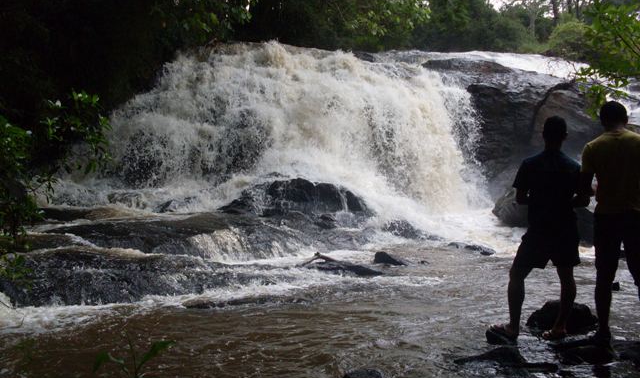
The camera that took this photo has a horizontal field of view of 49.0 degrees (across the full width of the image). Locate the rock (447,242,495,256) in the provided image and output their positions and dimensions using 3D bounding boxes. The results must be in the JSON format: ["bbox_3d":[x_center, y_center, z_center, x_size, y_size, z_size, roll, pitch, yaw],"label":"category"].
[{"bbox_3d":[2.220,0.870,10.365,0.720,0.140,0.450,1,3,20],"label":"rock"}]

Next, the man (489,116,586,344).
[{"bbox_3d":[1.621,0.297,5.225,0.680,1.680,0.460,0,3,0],"label":"man"}]

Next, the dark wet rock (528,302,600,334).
[{"bbox_3d":[2.060,1.062,5.969,0.600,0.250,0.450,0,3,0],"label":"dark wet rock"}]

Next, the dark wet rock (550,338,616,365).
[{"bbox_3d":[1.922,1.169,5.124,0.460,0.150,0.380,0,3,0],"label":"dark wet rock"}]

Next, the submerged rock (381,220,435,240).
[{"bbox_3d":[1.506,0.705,11.958,0.930,0.290,0.600,1,3,10],"label":"submerged rock"}]

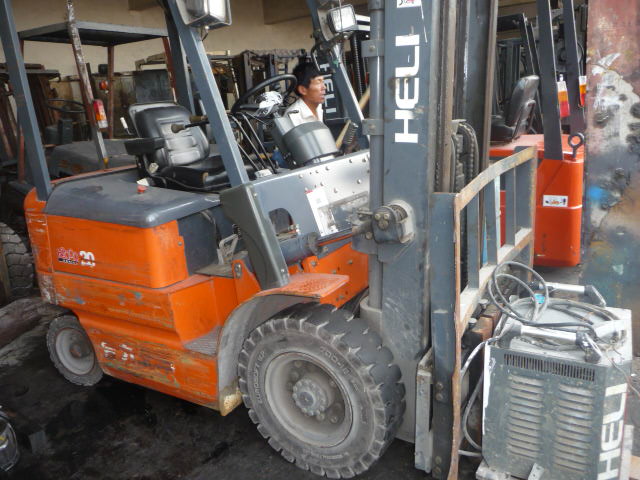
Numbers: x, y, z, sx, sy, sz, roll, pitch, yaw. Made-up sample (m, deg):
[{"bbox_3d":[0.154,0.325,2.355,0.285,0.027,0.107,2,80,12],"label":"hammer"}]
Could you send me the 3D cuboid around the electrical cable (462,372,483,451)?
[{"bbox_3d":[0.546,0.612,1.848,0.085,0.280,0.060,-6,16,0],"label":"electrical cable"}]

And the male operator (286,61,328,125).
[{"bbox_3d":[-0.014,-0.257,3.267,0.310,1.680,0.480,4,19,32],"label":"male operator"}]

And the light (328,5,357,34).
[{"bbox_3d":[0.111,-1.088,2.555,0.122,0.122,0.085,-19,15,-38],"label":"light"}]

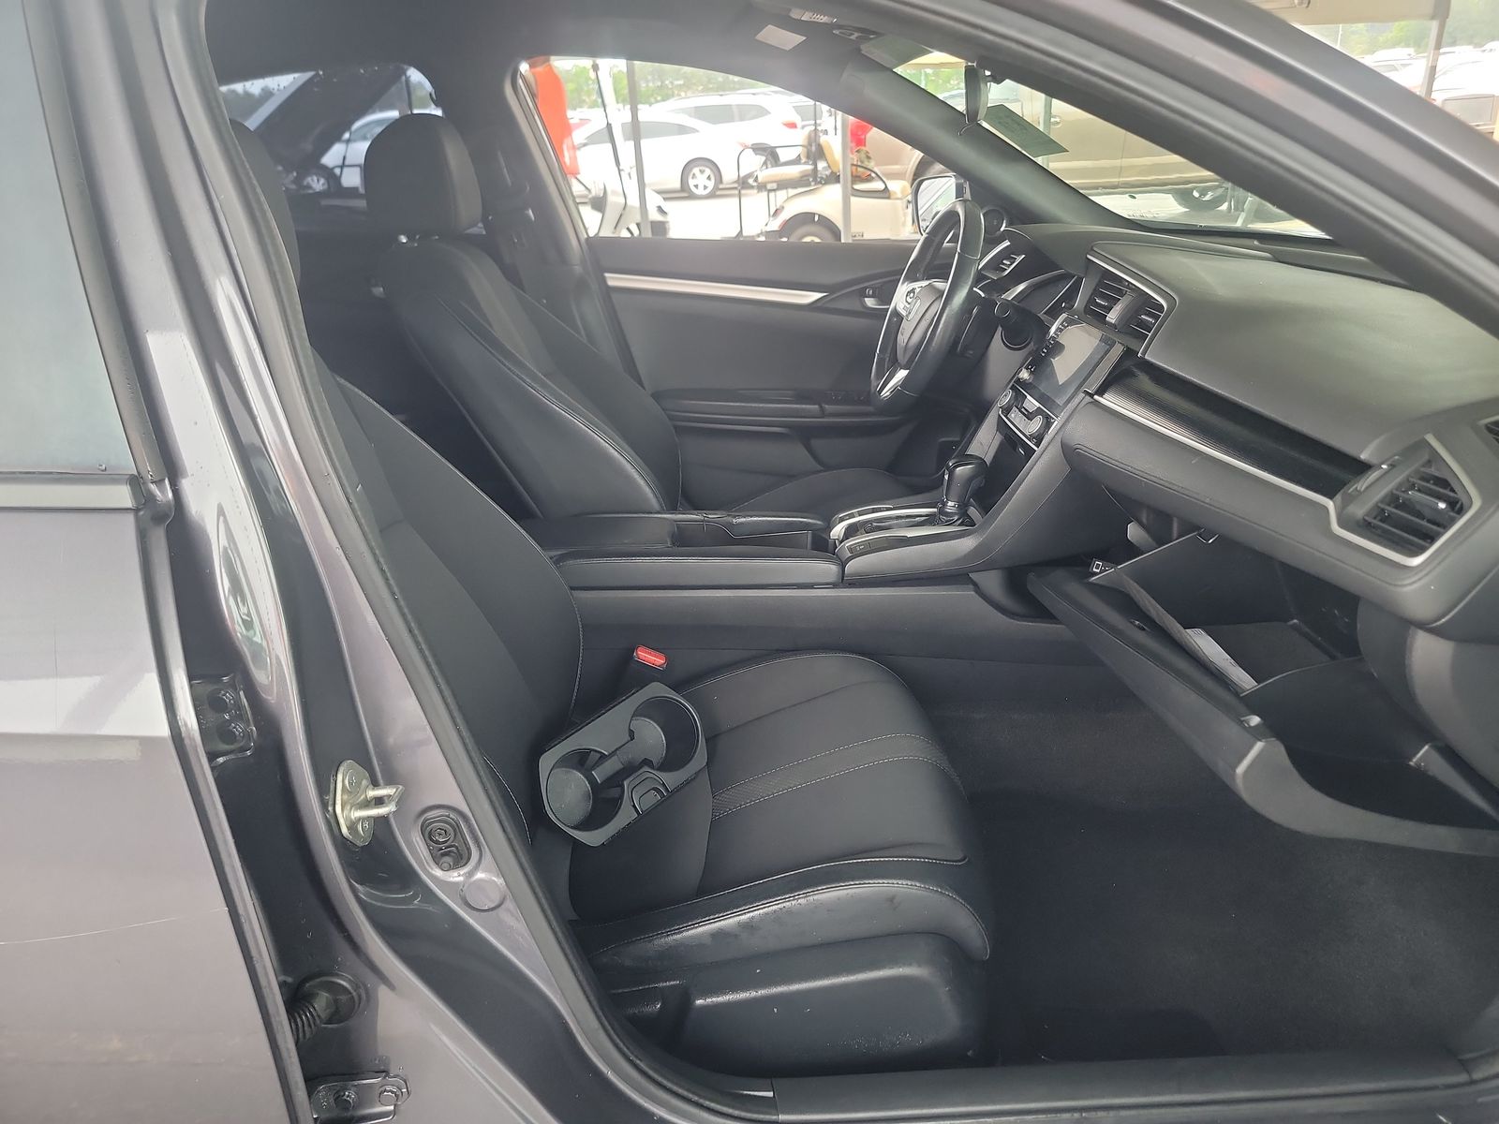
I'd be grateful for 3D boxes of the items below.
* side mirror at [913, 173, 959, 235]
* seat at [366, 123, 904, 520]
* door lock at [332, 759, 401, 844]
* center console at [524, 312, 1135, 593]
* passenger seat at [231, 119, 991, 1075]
[{"bbox_3d":[0.429,-0.754,2.173,0.130,0.160,0.230,-7,24,-10],"label":"side mirror"},{"bbox_3d":[-0.112,-0.278,1.763,0.870,0.930,0.530,-3,24,0],"label":"seat"},{"bbox_3d":[-0.247,0.156,0.671,0.036,0.064,0.043,-3,24,0],"label":"door lock"},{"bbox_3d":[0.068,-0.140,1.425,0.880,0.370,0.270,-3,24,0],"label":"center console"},{"bbox_3d":[-0.161,0.025,1.075,0.800,0.930,0.530,-3,24,0],"label":"passenger seat"}]

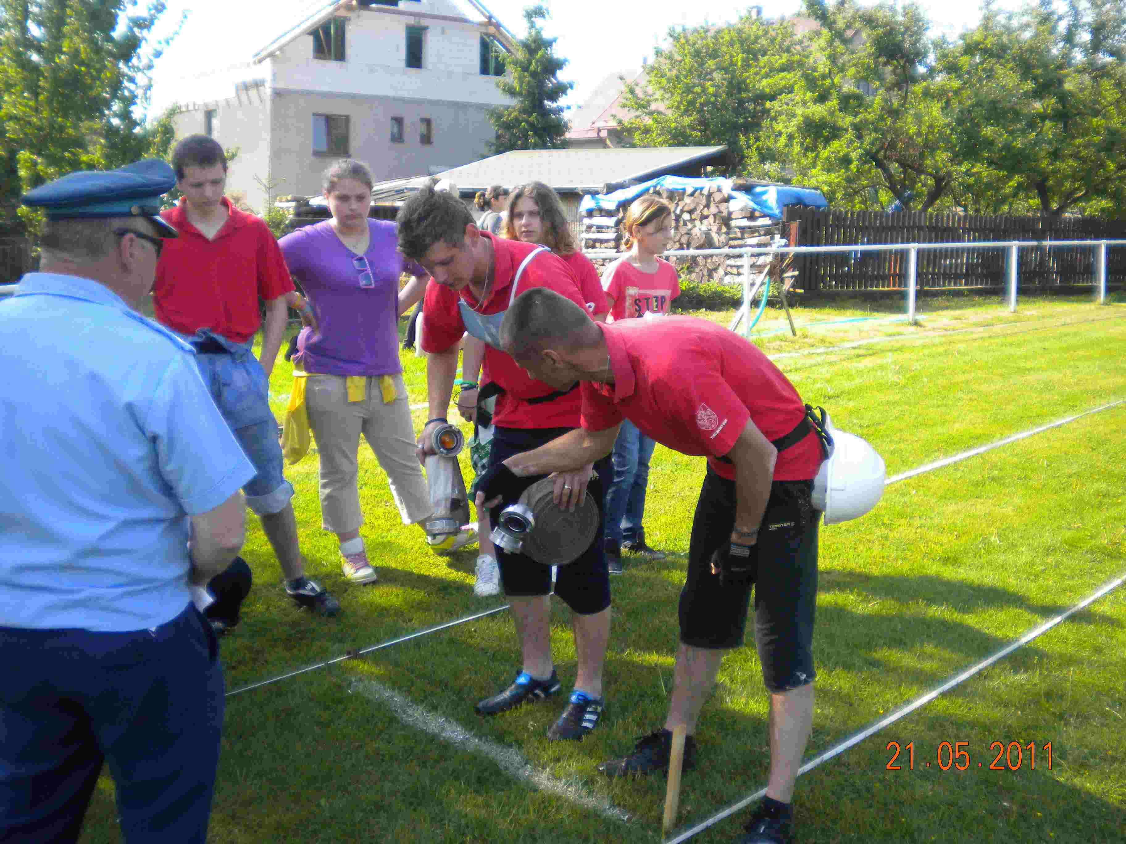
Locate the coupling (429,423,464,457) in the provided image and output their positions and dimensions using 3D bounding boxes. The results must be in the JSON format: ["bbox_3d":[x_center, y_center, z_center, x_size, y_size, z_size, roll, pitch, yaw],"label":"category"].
[{"bbox_3d":[-0.312,0.050,3.090,0.092,0.092,0.070,-1,-1,-6],"label":"coupling"}]

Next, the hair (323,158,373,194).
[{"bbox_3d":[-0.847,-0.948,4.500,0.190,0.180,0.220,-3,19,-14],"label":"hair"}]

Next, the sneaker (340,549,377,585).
[{"bbox_3d":[-0.845,0.576,4.731,0.100,0.110,0.250,-4,12,-20],"label":"sneaker"}]

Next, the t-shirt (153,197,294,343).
[{"bbox_3d":[-1.262,-0.543,4.120,0.540,0.540,0.280,-2,14,-12],"label":"t-shirt"}]

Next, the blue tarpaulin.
[{"bbox_3d":[2.264,-3.672,18.600,3.950,0.680,1.500,-1,11,-8],"label":"blue tarpaulin"}]

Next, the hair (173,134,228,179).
[{"bbox_3d":[-1.304,-0.938,4.080,0.180,0.190,0.210,-7,28,-34],"label":"hair"}]

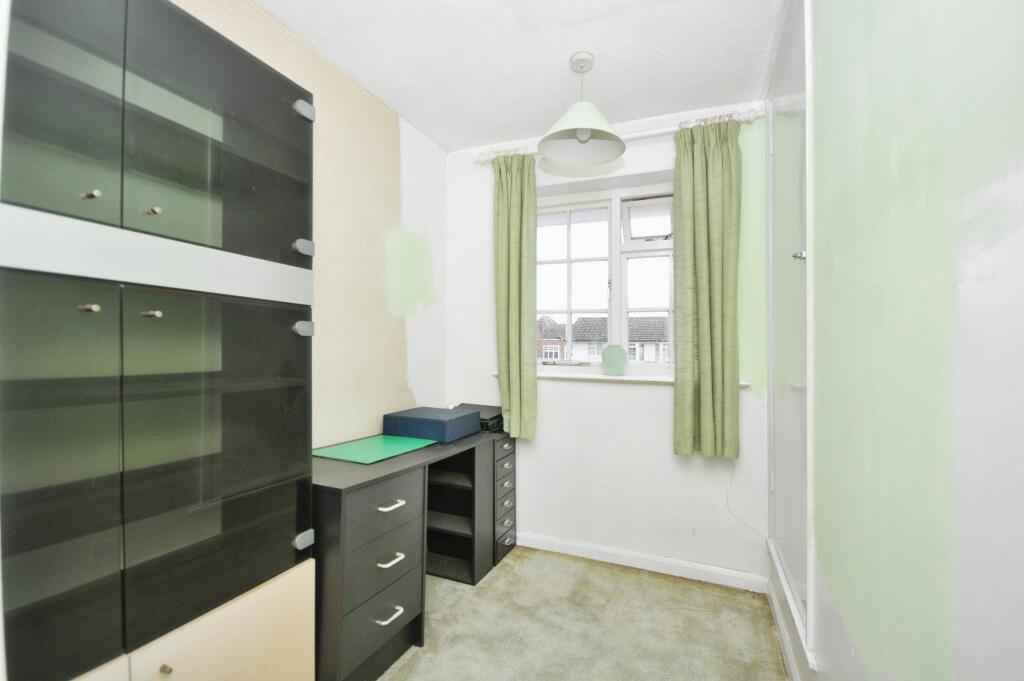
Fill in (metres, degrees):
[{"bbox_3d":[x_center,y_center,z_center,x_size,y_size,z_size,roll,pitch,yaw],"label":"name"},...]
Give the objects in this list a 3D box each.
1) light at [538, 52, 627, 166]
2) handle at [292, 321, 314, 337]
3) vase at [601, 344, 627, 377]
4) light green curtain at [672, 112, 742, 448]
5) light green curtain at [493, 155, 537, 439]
[{"bbox_3d":[0.295,-0.996,1.800,0.359,0.378,0.359,0,-1,22],"label":"light"},{"bbox_3d":[-0.610,-0.035,1.251,0.022,0.046,0.062,0,-1,22],"label":"handle"},{"bbox_3d":[0.580,0.115,2.430,0.140,0.176,0.140,0,-1,22],"label":"vase"},{"bbox_3d":[0.955,-0.237,2.082,0.285,1.620,0.100,0,-1,22],"label":"light green curtain"},{"bbox_3d":[0.016,-0.243,2.466,0.265,1.615,0.090,0,-1,22],"label":"light green curtain"}]

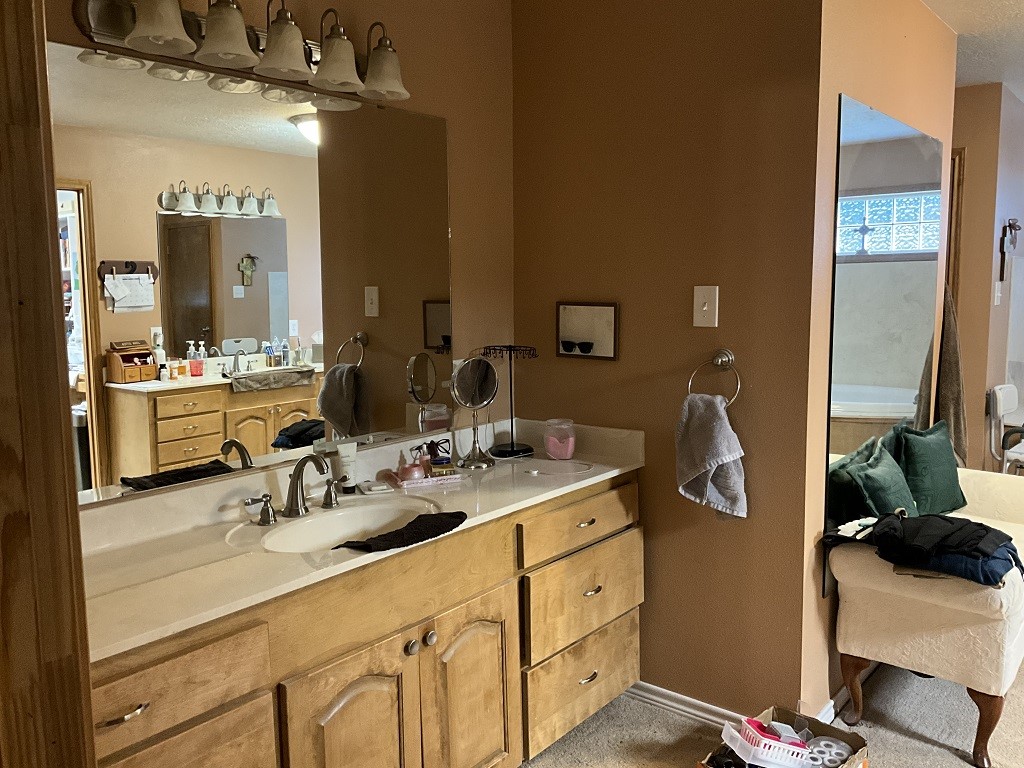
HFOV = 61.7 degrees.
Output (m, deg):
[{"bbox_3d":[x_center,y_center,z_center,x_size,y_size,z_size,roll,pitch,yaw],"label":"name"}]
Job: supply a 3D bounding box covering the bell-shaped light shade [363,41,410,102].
[{"bbox_3d":[-0.357,-0.876,2.385,0.143,0.140,0.143,-1,7,0],"label":"bell-shaped light shade"}]

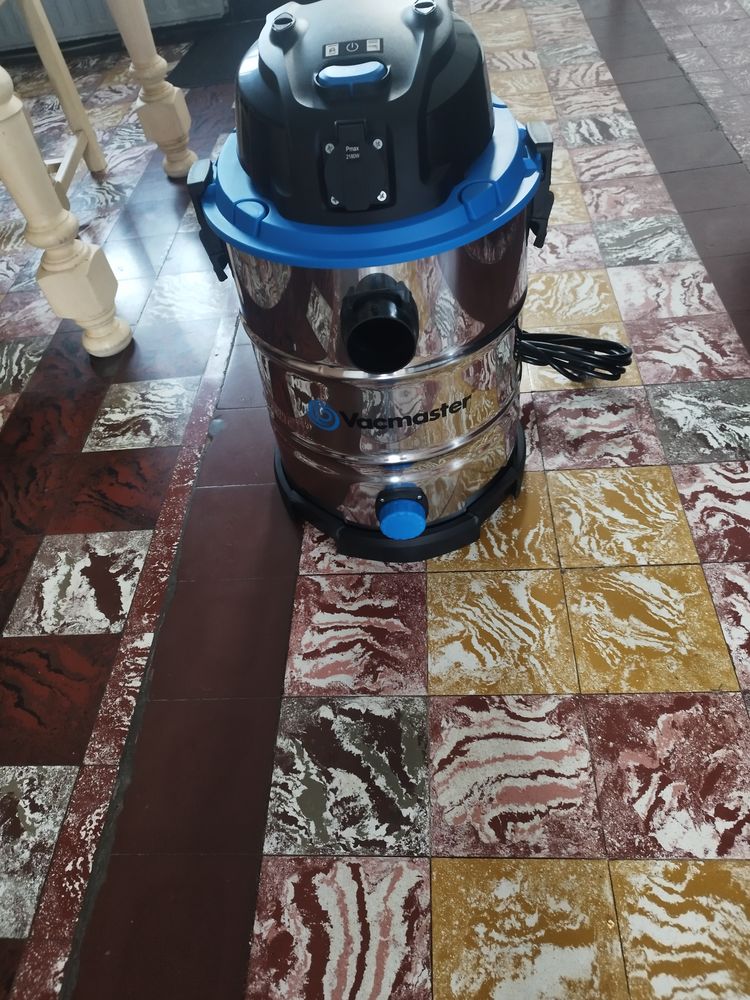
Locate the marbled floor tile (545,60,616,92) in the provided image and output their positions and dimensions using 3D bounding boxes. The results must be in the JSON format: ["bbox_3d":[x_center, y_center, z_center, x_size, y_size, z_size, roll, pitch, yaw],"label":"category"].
[{"bbox_3d":[0.553,-1.137,1.882,0.168,0.015,0.168,-2,49,7],"label":"marbled floor tile"}]

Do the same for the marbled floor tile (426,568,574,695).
[{"bbox_3d":[0.177,0.188,0.993,0.200,0.012,0.200,-2,49,7],"label":"marbled floor tile"}]

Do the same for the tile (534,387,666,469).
[{"bbox_3d":[0.391,-0.126,1.229,0.200,0.012,0.200,-2,49,7],"label":"tile"}]

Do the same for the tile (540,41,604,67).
[{"bbox_3d":[0.662,-1.503,2.358,0.202,0.015,0.199,-3,50,7],"label":"tile"}]

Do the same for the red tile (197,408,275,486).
[{"bbox_3d":[-0.174,-0.083,1.092,0.175,0.015,0.168,-2,49,7],"label":"red tile"}]

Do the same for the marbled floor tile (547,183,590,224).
[{"bbox_3d":[0.424,-0.733,1.741,0.202,0.015,0.199,-3,50,7],"label":"marbled floor tile"}]

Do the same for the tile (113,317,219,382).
[{"bbox_3d":[-0.454,-0.326,1.530,0.198,0.015,0.203,-3,50,7],"label":"tile"}]

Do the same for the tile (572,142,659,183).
[{"bbox_3d":[0.634,-0.897,1.851,0.200,0.012,0.200,-2,49,7],"label":"tile"}]

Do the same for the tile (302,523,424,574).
[{"bbox_3d":[-0.013,0.043,1.146,0.200,0.012,0.200,-2,49,7],"label":"tile"}]

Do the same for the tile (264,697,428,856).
[{"bbox_3d":[-0.030,0.348,0.887,0.200,0.012,0.200,-2,49,7],"label":"tile"}]

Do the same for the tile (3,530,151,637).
[{"bbox_3d":[-0.476,0.137,1.136,0.198,0.012,0.200,-2,49,7],"label":"tile"}]

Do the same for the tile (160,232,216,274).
[{"bbox_3d":[-0.368,-0.535,1.507,0.168,0.015,0.173,-2,49,7],"label":"tile"}]

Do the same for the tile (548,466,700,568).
[{"bbox_3d":[0.385,0.028,1.101,0.202,0.015,0.199,-3,50,7],"label":"tile"}]

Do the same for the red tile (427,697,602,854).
[{"bbox_3d":[0.170,0.342,0.869,0.202,0.015,0.199,-3,50,7],"label":"red tile"}]

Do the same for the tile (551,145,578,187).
[{"bbox_3d":[0.431,-0.885,1.869,0.202,0.015,0.199,-3,50,7],"label":"tile"}]

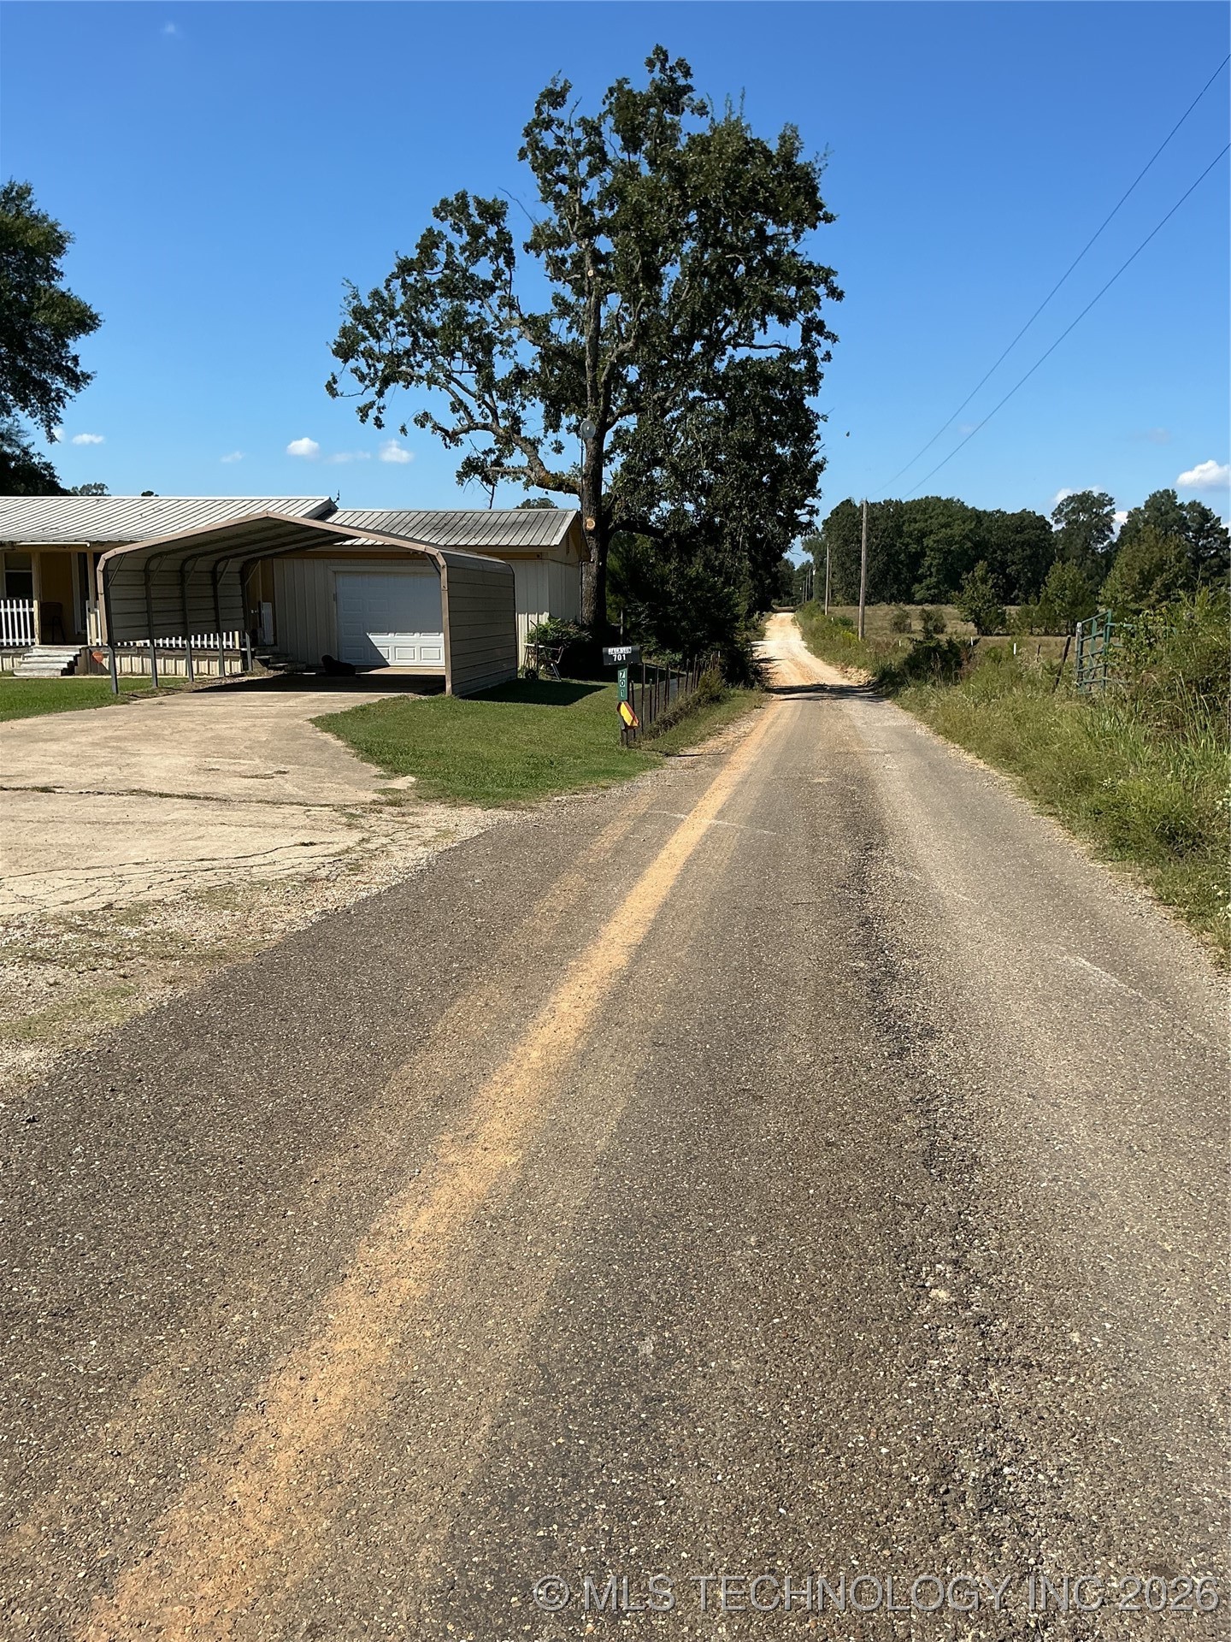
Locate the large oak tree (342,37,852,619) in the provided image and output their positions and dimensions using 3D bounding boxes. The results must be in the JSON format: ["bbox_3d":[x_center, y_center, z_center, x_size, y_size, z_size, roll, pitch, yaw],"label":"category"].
[{"bbox_3d":[-1.000,-14.196,43.346,16.181,18.899,15.000,0,9,0],"label":"large oak tree"}]

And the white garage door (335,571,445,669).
[{"bbox_3d":[-5.268,-4.658,31.985,2.500,2.130,0.080,0,9,5],"label":"white garage door"}]

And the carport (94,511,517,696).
[{"bbox_3d":[-5.048,-3.869,24.618,5.550,2.880,6.450,0,9,5],"label":"carport"}]

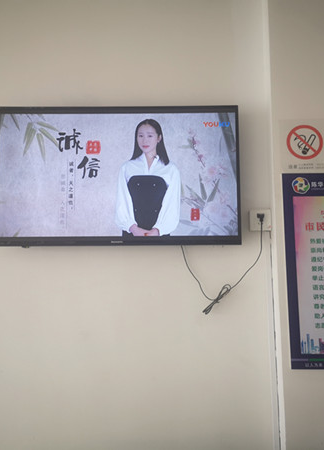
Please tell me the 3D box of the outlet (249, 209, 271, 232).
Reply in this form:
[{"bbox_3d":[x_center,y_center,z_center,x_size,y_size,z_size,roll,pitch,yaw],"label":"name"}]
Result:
[{"bbox_3d":[0.398,-0.018,1.896,0.086,0.088,0.022,0,-8,0],"label":"outlet"}]

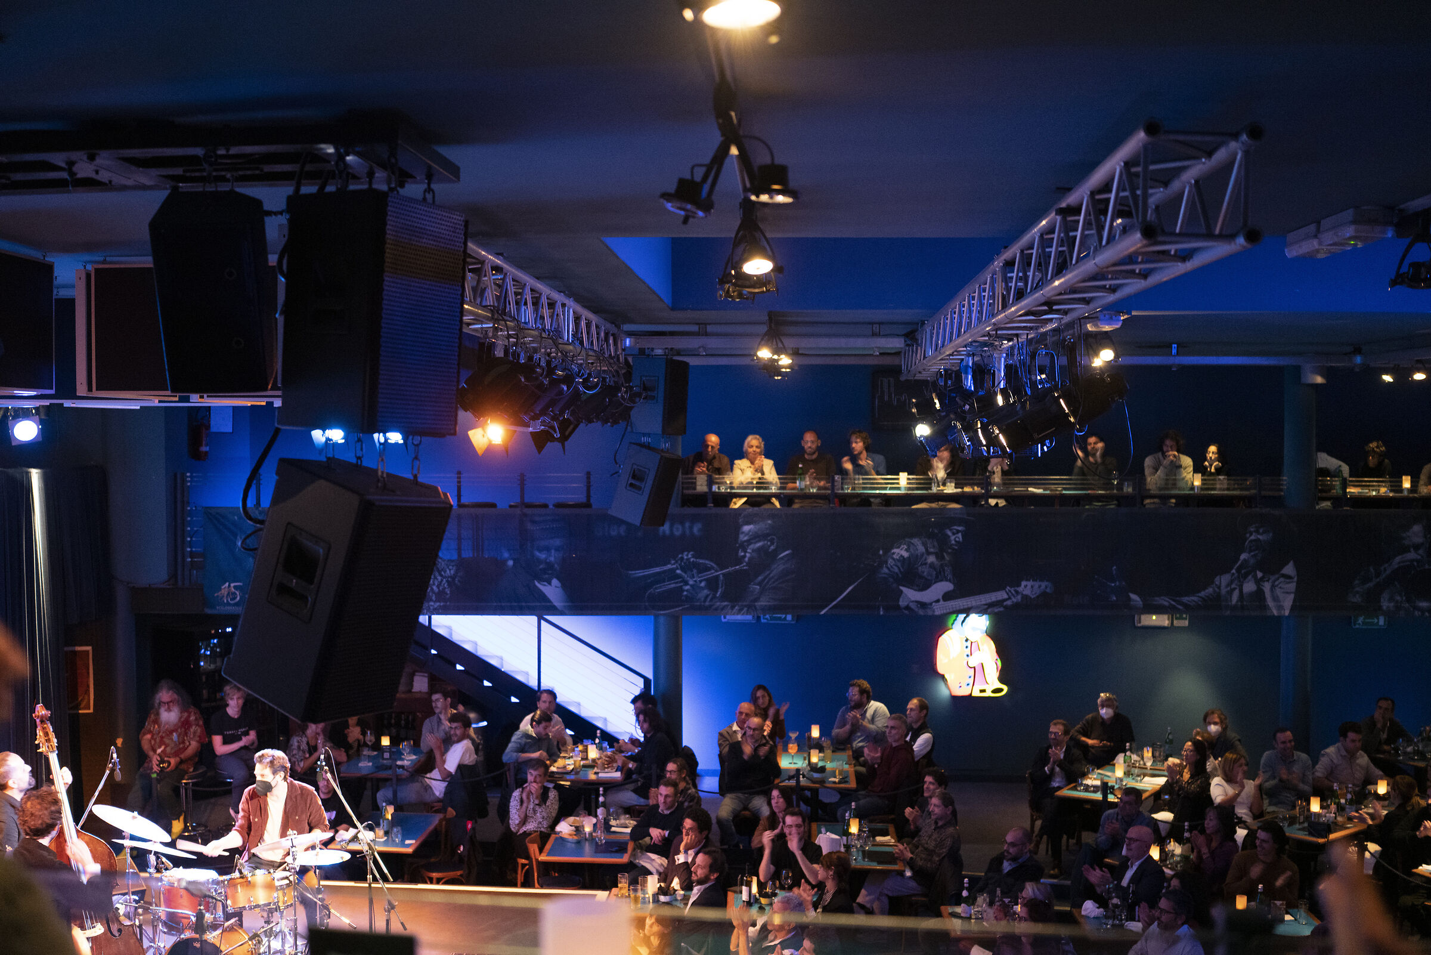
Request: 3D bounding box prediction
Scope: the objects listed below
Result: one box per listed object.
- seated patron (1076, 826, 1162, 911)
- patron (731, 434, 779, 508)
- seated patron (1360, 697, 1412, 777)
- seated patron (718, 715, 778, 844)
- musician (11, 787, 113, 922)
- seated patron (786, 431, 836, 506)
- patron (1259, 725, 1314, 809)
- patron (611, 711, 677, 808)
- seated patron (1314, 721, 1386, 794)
[{"bbox_3d":[3.037,3.241,11.950,0.820,1.280,0.560,-2,2,-38],"label":"seated patron"},{"bbox_3d":[0.388,0.224,15.411,0.520,1.260,0.780,0,2,0],"label":"patron"},{"bbox_3d":[6.092,2.646,14.228,0.550,1.300,0.800,0,2,-6],"label":"seated patron"},{"bbox_3d":[0.273,2.780,14.100,0.560,1.290,0.850,0,2,-3],"label":"seated patron"},{"bbox_3d":[-3.120,2.199,7.819,0.680,1.400,0.750,1,2,34],"label":"musician"},{"bbox_3d":[0.884,0.224,14.800,0.520,1.310,0.750,0,2,2],"label":"seated patron"},{"bbox_3d":[4.809,2.790,13.400,0.520,1.310,0.800,0,2,12],"label":"patron"},{"bbox_3d":[-0.674,2.814,14.873,0.760,1.270,0.520,0,1,-12],"label":"patron"},{"bbox_3d":[5.664,2.831,14.173,0.620,1.270,0.780,0,1,-12],"label":"seated patron"}]

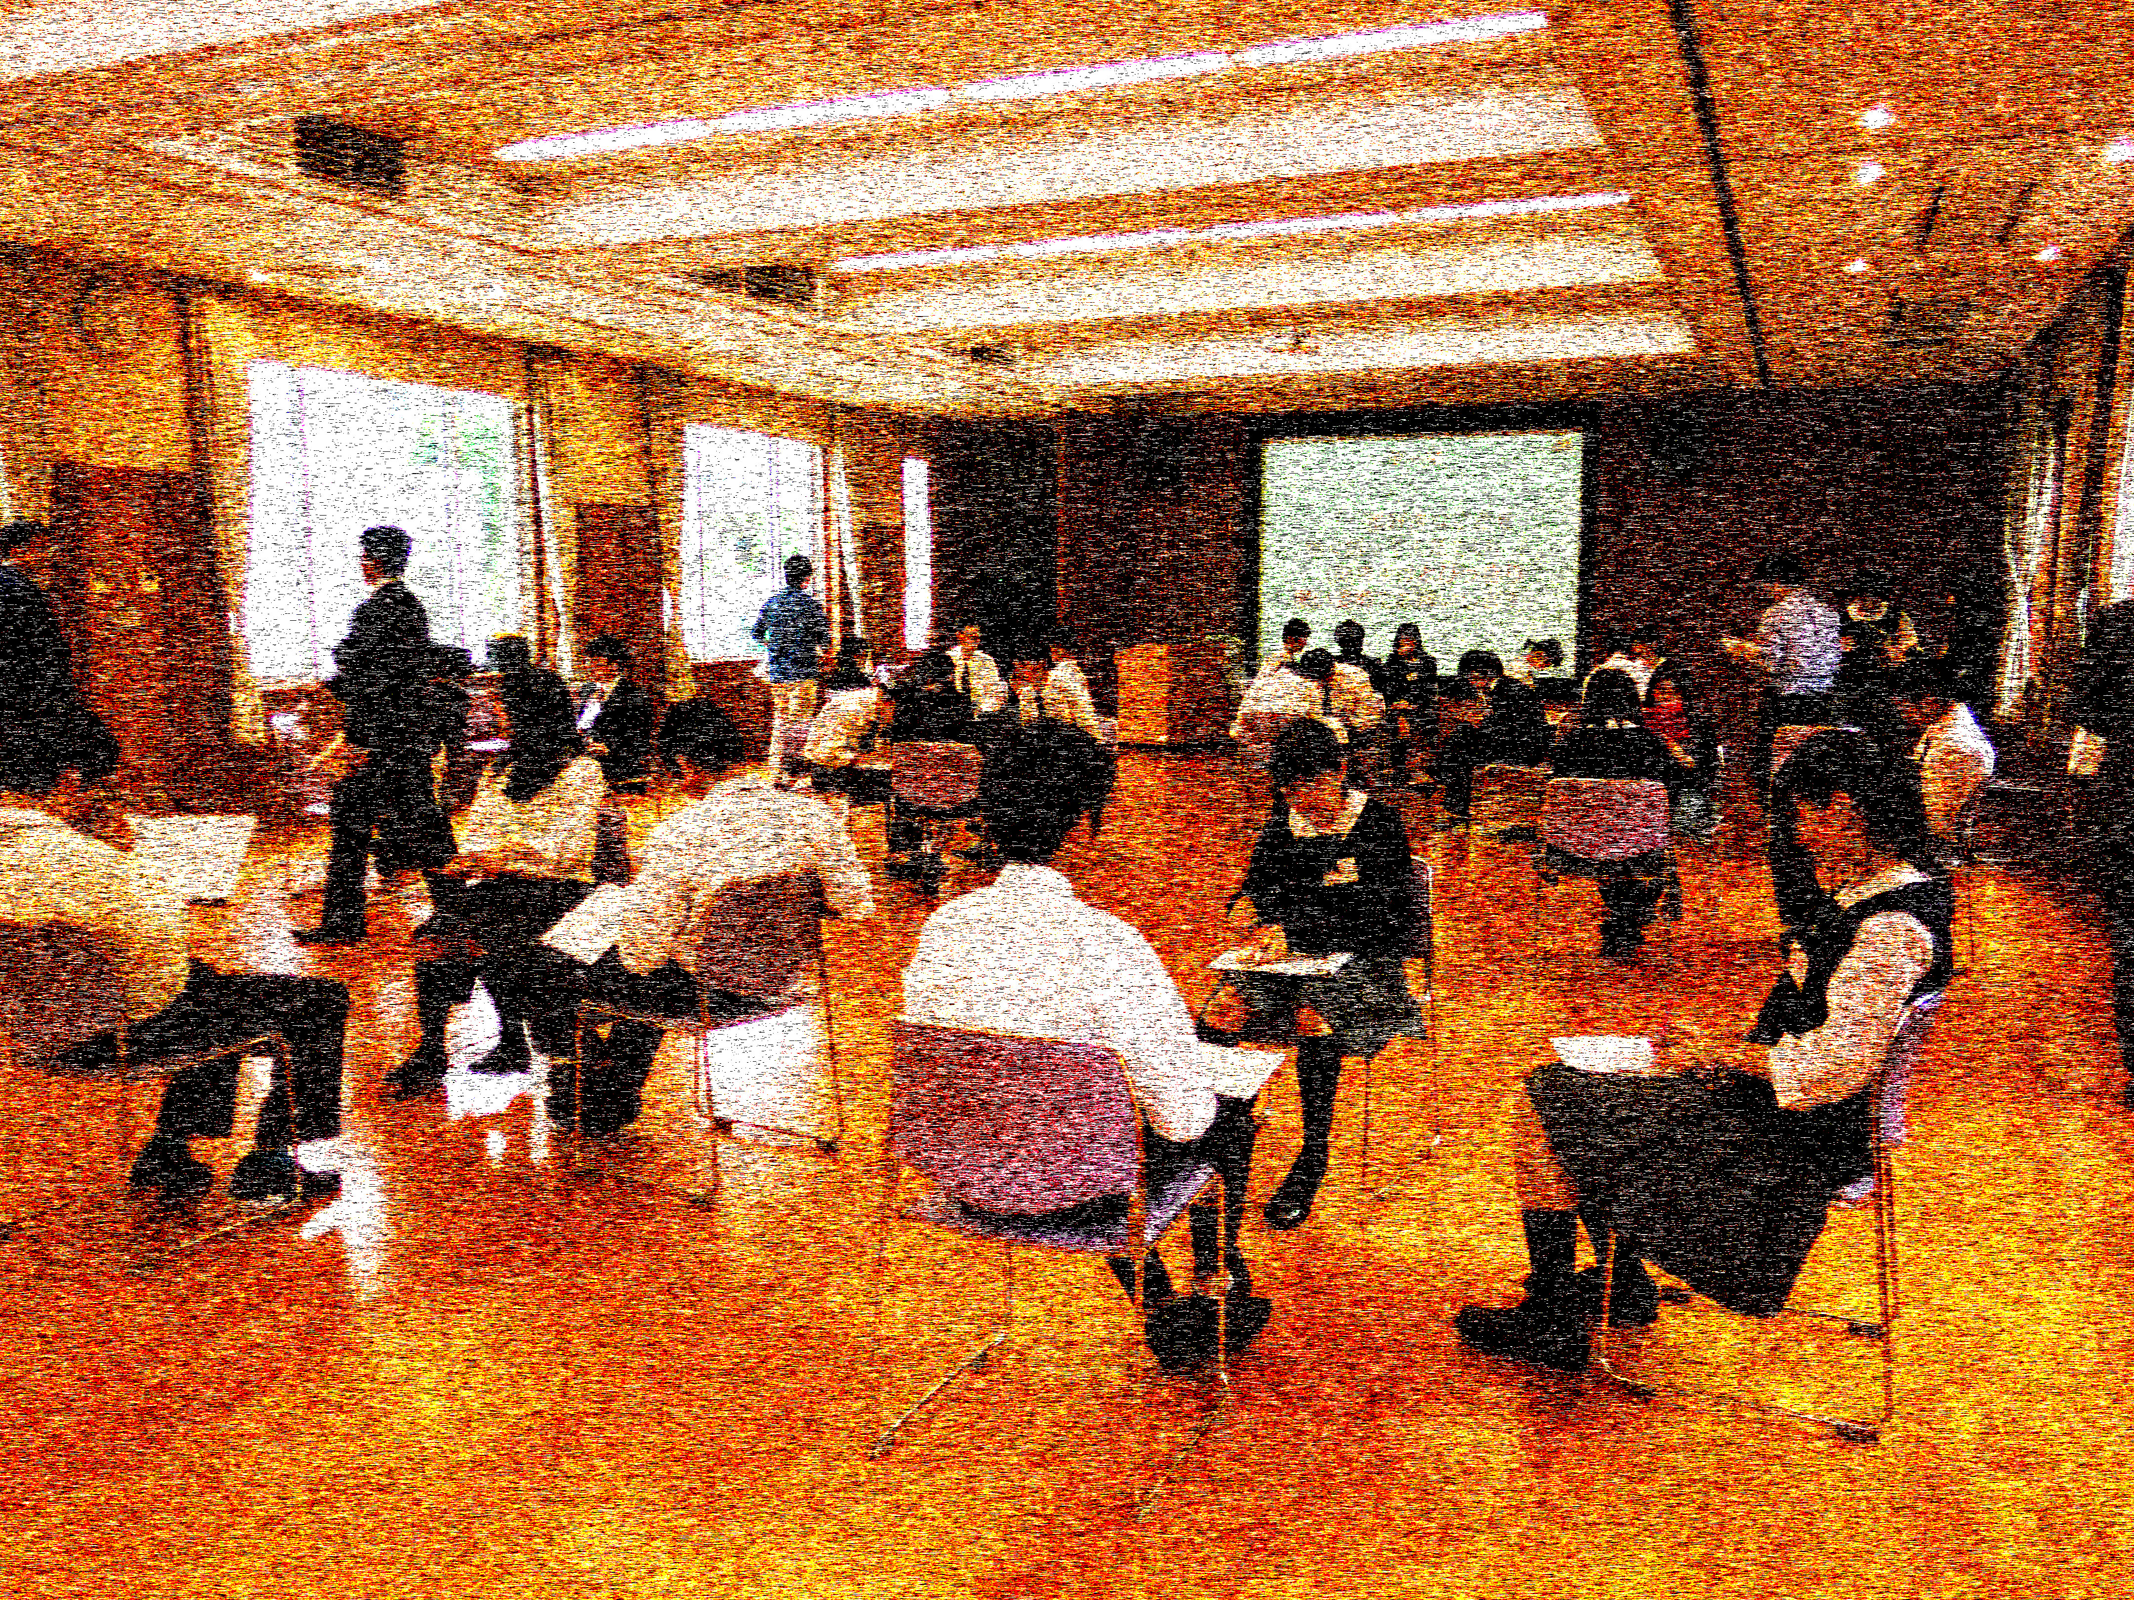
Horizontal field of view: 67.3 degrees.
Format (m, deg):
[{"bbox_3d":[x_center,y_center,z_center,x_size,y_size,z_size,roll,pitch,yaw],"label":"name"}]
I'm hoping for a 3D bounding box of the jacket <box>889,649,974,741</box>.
[{"bbox_3d":[-0.649,-0.369,7.850,0.460,0.600,0.320,2,7,11],"label":"jacket"}]

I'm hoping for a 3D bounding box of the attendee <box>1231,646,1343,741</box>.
[{"bbox_3d":[1.344,-0.366,9.836,0.530,1.160,0.780,4,8,22],"label":"attendee"}]

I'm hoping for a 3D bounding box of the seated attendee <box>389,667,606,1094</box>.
[{"bbox_3d":[-1.792,0.213,5.024,0.760,1.220,0.500,-6,10,-41],"label":"seated attendee"}]

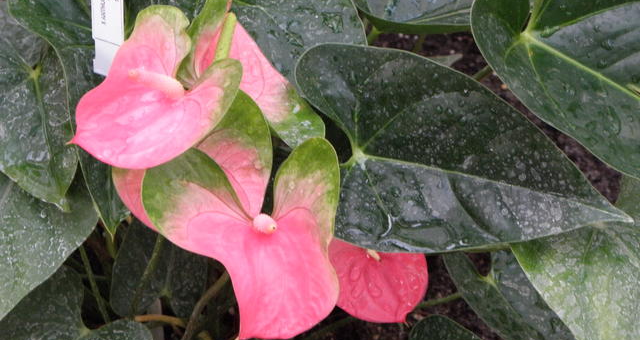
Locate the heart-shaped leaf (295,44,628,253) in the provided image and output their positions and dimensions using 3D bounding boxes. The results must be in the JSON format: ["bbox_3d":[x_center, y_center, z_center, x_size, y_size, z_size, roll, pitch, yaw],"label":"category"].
[{"bbox_3d":[0.093,-0.006,1.650,0.215,0.035,0.142,13,57,8],"label":"heart-shaped leaf"}]

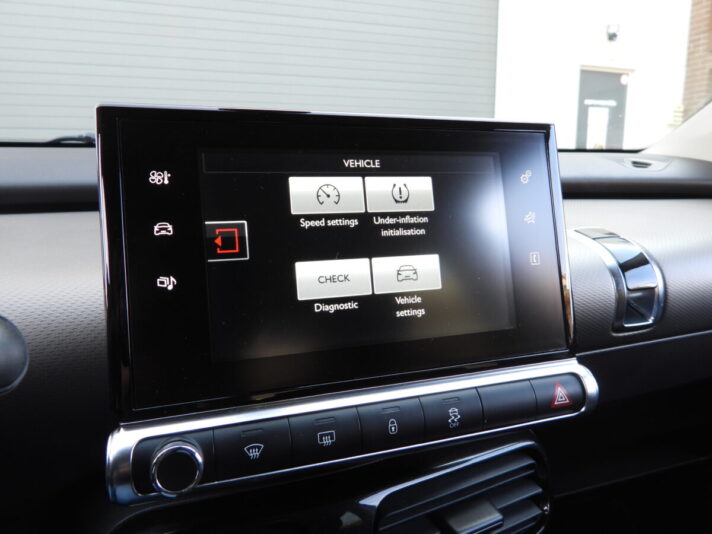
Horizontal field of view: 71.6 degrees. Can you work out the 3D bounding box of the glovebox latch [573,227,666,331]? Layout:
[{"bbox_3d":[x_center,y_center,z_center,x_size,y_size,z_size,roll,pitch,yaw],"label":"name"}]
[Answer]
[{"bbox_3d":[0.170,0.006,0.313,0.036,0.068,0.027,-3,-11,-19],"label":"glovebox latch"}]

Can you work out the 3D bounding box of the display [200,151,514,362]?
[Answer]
[{"bbox_3d":[0.007,-0.010,0.237,0.153,0.092,0.010,-4,-3,-19],"label":"display"}]

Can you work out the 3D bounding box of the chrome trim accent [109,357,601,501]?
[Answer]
[{"bbox_3d":[0.015,0.070,0.231,0.233,0.029,0.014,-4,-6,-19],"label":"chrome trim accent"}]

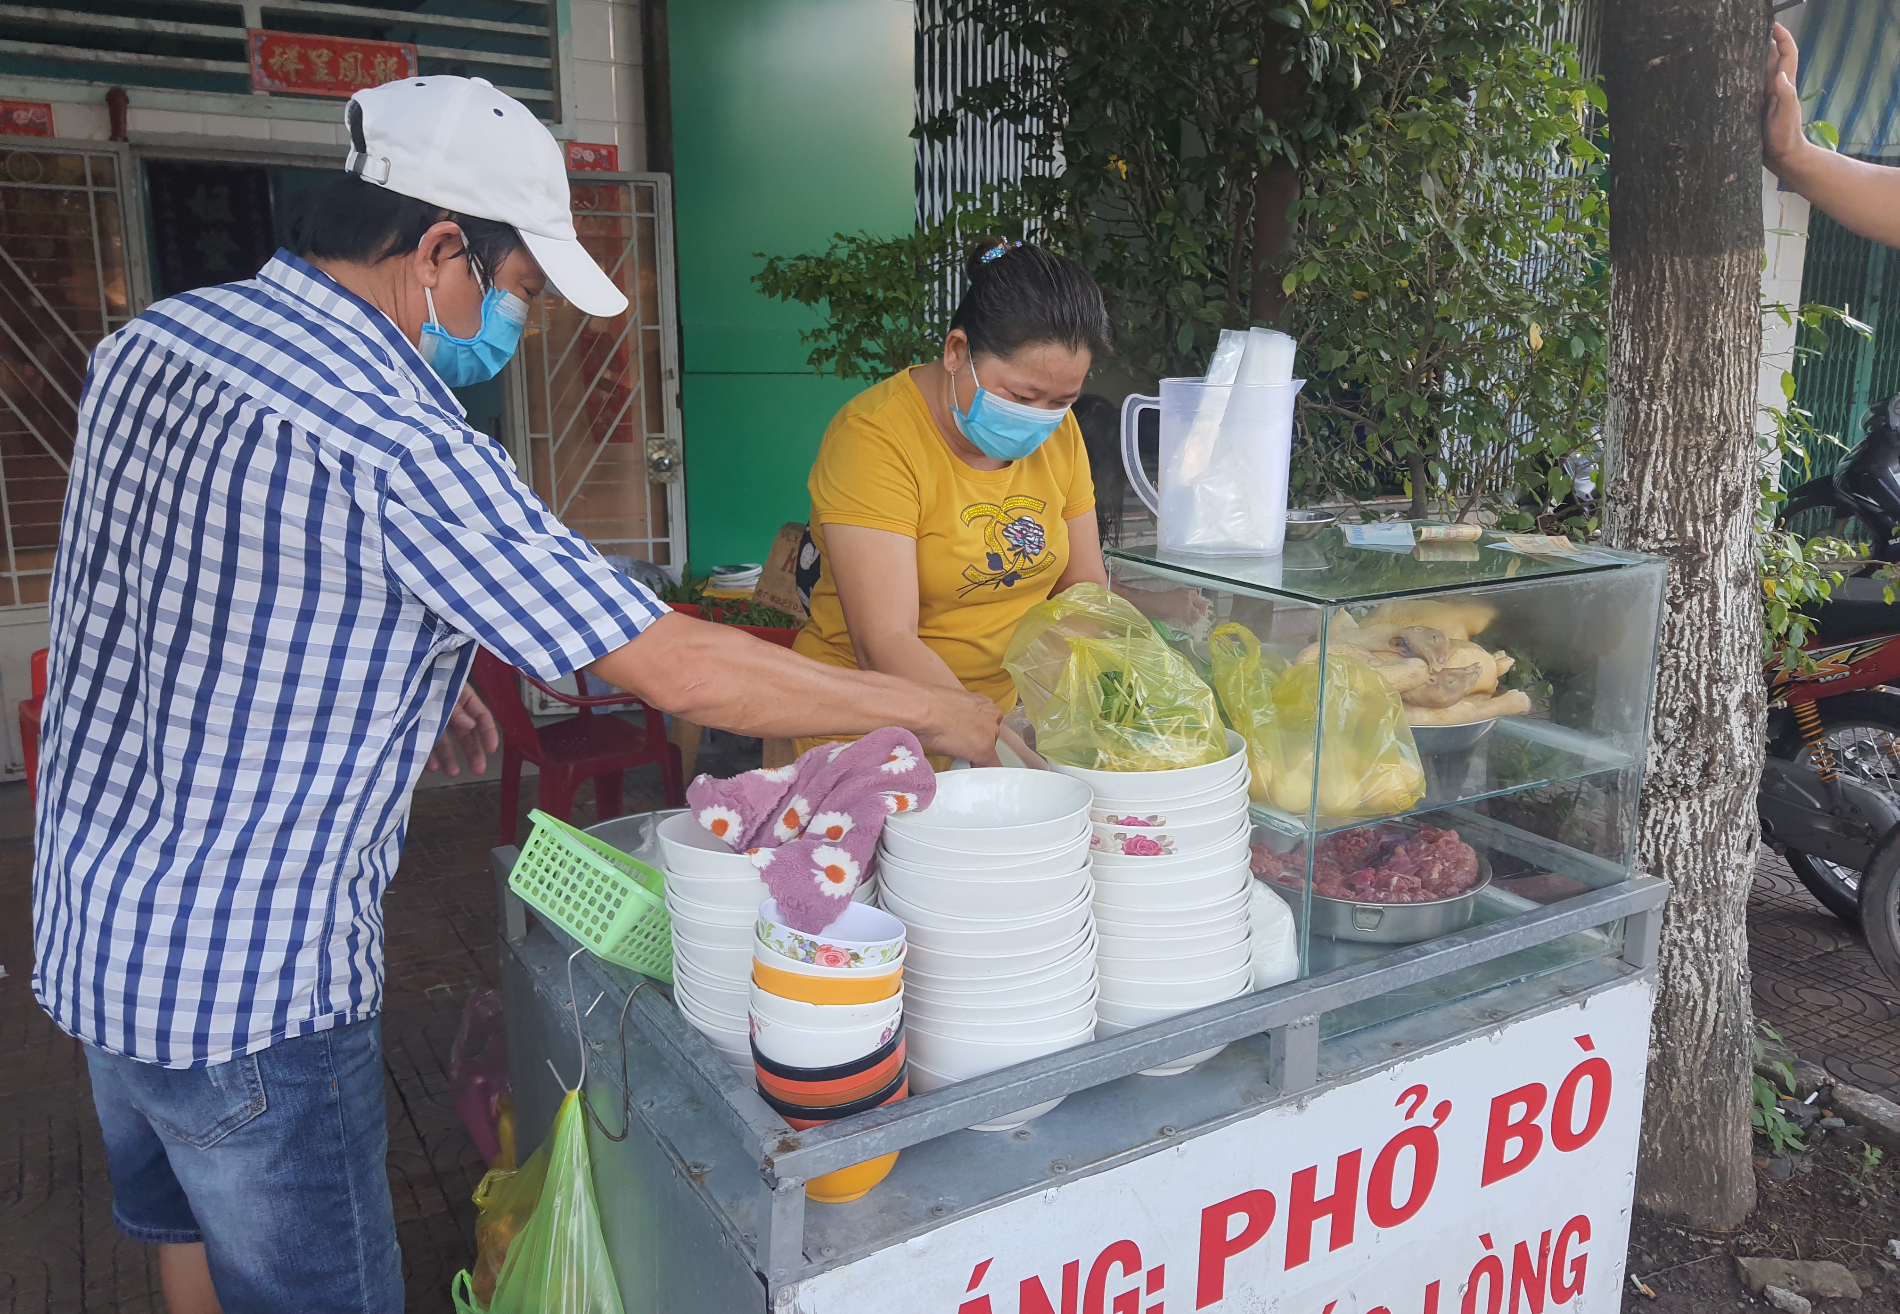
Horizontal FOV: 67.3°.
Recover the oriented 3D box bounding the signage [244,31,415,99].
[{"bbox_3d":[-2.040,-1.961,4.748,0.519,0.186,0.010,-6,14,-27],"label":"signage"}]

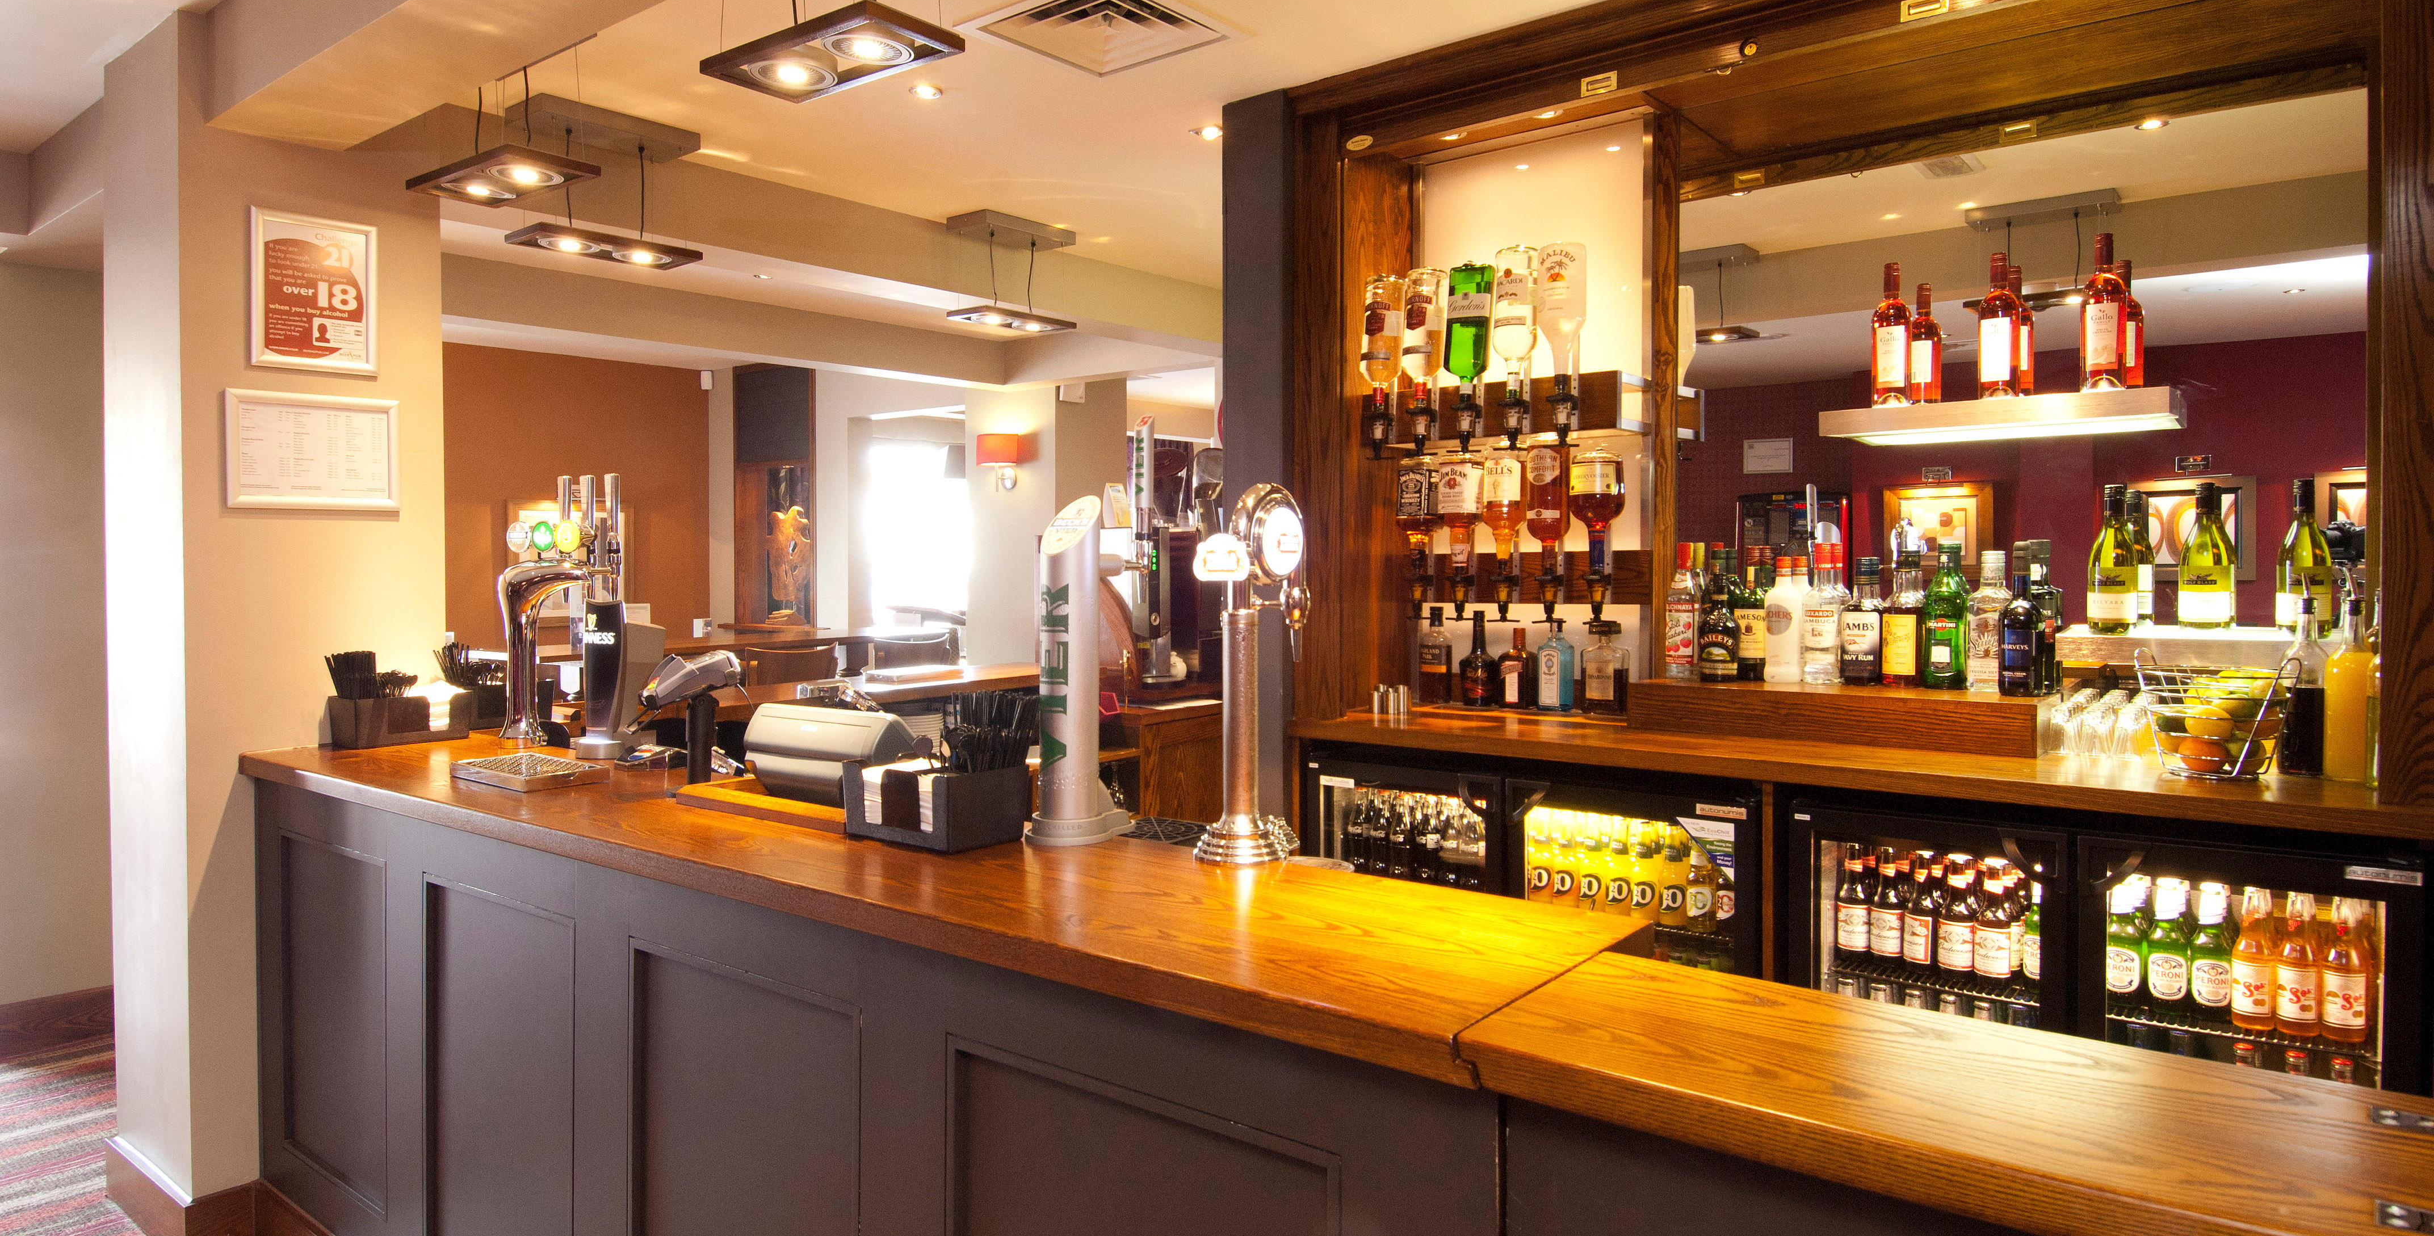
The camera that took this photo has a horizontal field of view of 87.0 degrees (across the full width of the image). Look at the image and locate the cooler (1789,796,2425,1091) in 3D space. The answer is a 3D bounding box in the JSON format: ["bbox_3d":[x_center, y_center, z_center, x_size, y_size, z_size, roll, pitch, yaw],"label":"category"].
[{"bbox_3d":[1.625,0.792,2.425,0.905,0.880,0.520,1,1,37],"label":"cooler"}]

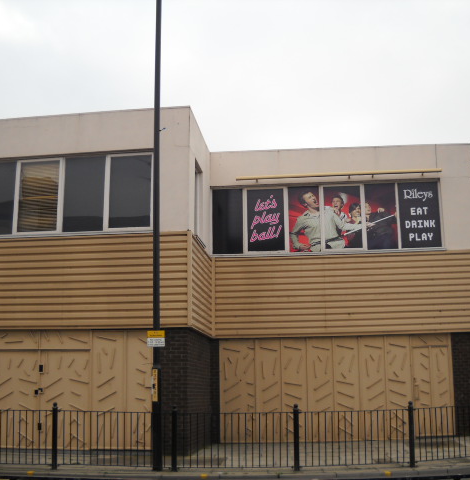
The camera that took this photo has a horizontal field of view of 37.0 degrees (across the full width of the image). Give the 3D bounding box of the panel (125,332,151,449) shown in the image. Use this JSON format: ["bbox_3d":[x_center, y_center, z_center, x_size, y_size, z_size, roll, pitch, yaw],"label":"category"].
[{"bbox_3d":[-1.918,3.037,14.215,0.590,2.324,0.100,-2,-12,7],"label":"panel"}]

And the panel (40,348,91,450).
[{"bbox_3d":[-3.305,3.106,13.659,1.031,1.924,0.080,-2,-12,6],"label":"panel"}]

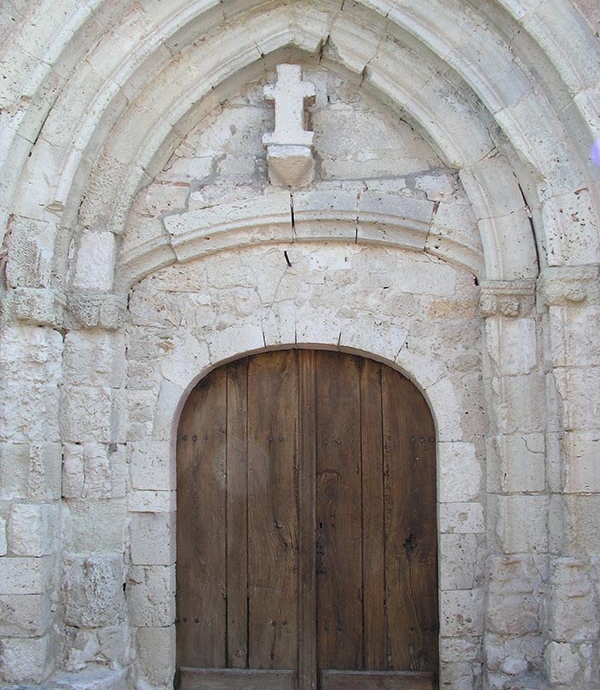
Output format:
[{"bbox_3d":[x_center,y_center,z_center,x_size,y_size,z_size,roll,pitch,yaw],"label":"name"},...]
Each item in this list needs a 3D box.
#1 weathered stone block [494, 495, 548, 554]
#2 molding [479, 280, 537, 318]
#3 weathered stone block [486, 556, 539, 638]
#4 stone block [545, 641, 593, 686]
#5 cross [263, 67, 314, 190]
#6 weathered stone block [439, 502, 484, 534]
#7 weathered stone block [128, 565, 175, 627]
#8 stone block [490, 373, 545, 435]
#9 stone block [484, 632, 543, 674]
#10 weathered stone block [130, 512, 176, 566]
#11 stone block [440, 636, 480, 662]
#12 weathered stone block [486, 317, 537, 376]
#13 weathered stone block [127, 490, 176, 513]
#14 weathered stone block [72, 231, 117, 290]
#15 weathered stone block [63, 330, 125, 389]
[{"bbox_3d":[1.284,1.040,4.902,0.280,0.325,0.330,-1,-6,4],"label":"weathered stone block"},{"bbox_3d":[1.249,-0.248,5.022,0.275,0.218,0.360,-1,-6,4],"label":"molding"},{"bbox_3d":[1.332,1.567,5.270,0.296,0.463,0.300,-1,-9,5],"label":"weathered stone block"},{"bbox_3d":[1.401,1.668,4.432,0.234,0.216,0.230,-1,-6,4],"label":"stone block"},{"bbox_3d":[-0.072,-1.532,5.826,0.357,0.796,0.250,-1,-9,3],"label":"cross"},{"bbox_3d":[1.075,1.156,5.612,0.294,0.206,0.250,-1,-9,5],"label":"weathered stone block"},{"bbox_3d":[-0.990,1.697,5.664,0.277,0.385,0.280,-1,-9,3],"label":"weathered stone block"},{"bbox_3d":[1.402,0.399,5.453,0.305,0.388,0.300,-1,-9,3],"label":"stone block"},{"bbox_3d":[1.322,1.912,5.232,0.321,0.223,0.300,-1,-9,3],"label":"stone block"},{"bbox_3d":[-0.987,1.321,5.720,0.281,0.347,0.280,-1,-9,3],"label":"weathered stone block"},{"bbox_3d":[1.044,1.980,5.476,0.250,0.169,0.220,-1,-9,5],"label":"stone block"},{"bbox_3d":[1.382,0.029,5.509,0.303,0.369,0.300,-1,-9,3],"label":"weathered stone block"},{"bbox_3d":[-0.948,1.002,5.353,0.273,0.143,0.200,-1,-6,4],"label":"weathered stone block"},{"bbox_3d":[-1.397,-0.557,5.795,0.277,0.403,0.250,-1,-9,5],"label":"weathered stone block"},{"bbox_3d":[-1.279,0.108,5.188,0.287,0.346,0.330,-1,-6,4],"label":"weathered stone block"}]

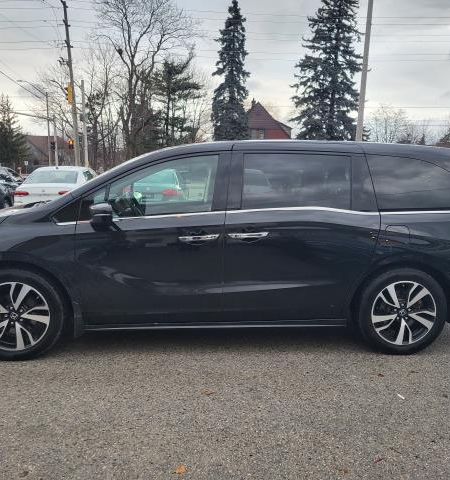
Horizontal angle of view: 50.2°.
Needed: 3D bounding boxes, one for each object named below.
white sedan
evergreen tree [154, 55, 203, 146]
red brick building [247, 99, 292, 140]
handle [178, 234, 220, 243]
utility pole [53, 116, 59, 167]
[{"bbox_3d":[-4.862,-1.526,15.031,1.790,1.460,4.650,0,8,-1],"label":"white sedan"},{"bbox_3d":[-4.743,-12.156,48.000,5.000,12.300,4.800,1,9,0],"label":"evergreen tree"},{"bbox_3d":[4.378,-12.481,61.000,8.500,9.400,9.000,1,9,0],"label":"red brick building"},{"bbox_3d":[-0.190,-0.011,3.542,0.305,0.050,0.060,0,9,-5],"label":"handle"},{"bbox_3d":[-20.435,-11.190,58.548,0.300,7.503,0.300,1,8,0],"label":"utility pole"}]

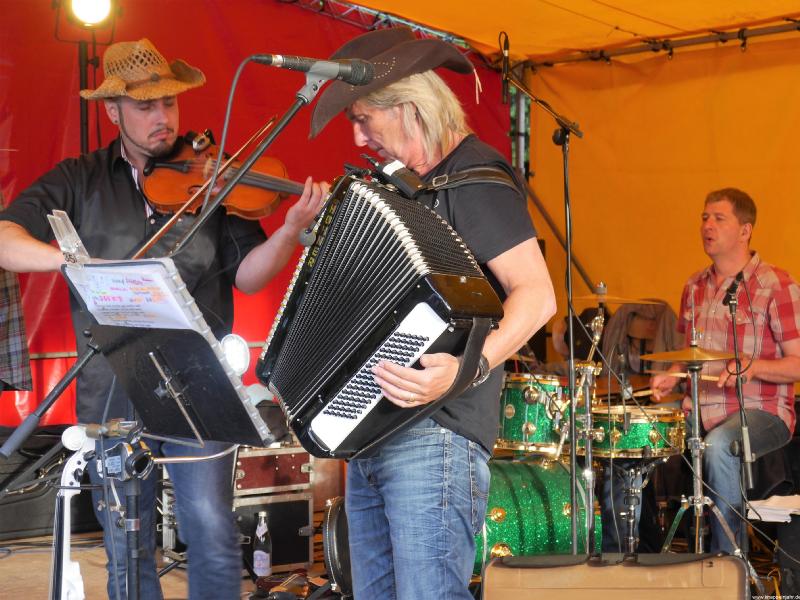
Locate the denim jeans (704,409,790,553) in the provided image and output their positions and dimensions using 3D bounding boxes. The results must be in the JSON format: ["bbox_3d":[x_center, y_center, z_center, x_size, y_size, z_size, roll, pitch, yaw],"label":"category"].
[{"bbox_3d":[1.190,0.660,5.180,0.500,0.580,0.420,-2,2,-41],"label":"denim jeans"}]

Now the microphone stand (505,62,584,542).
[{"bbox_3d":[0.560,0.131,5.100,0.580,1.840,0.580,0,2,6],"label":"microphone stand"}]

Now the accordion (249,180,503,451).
[{"bbox_3d":[-0.047,0.058,2.877,0.205,0.450,0.380,4,37,-49],"label":"accordion"}]

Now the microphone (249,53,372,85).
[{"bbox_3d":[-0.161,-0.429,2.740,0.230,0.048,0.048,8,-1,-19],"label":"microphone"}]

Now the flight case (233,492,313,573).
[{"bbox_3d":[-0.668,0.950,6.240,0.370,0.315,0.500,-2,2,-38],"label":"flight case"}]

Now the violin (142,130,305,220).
[{"bbox_3d":[-0.368,-0.287,3.695,0.590,0.206,0.085,9,-31,13],"label":"violin"}]

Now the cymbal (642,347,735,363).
[{"bbox_3d":[0.981,0.184,4.950,0.356,0.050,0.356,-1,2,0],"label":"cymbal"}]

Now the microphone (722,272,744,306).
[{"bbox_3d":[1.094,-0.038,4.850,0.030,0.140,0.030,41,-23,-31],"label":"microphone"}]

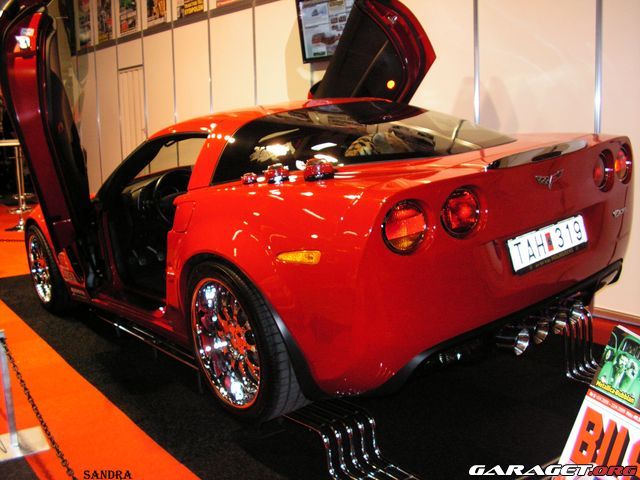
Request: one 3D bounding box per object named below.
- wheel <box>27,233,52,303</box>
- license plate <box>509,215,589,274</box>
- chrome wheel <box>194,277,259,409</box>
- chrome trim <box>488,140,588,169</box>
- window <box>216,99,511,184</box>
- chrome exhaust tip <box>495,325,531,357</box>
[{"bbox_3d":[-1.915,0.186,4.790,0.200,0.503,0.503,-15,14,-36],"label":"wheel"},{"bbox_3d":[0.844,0.008,2.436,0.480,0.115,0.018,-15,3,-36],"label":"license plate"},{"bbox_3d":[-0.290,0.384,2.661,0.220,0.518,0.518,-15,14,-36],"label":"chrome wheel"},{"bbox_3d":[0.794,-0.307,2.386,0.610,0.055,0.065,-15,14,-36],"label":"chrome trim"},{"bbox_3d":[0.238,-0.501,3.053,1.320,0.300,0.980,-15,14,-36],"label":"window"},{"bbox_3d":[0.695,0.373,2.456,0.092,0.092,0.140,-15,14,-36],"label":"chrome exhaust tip"}]

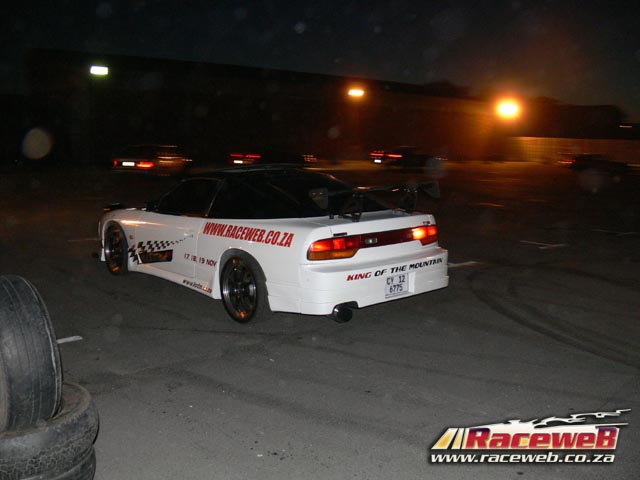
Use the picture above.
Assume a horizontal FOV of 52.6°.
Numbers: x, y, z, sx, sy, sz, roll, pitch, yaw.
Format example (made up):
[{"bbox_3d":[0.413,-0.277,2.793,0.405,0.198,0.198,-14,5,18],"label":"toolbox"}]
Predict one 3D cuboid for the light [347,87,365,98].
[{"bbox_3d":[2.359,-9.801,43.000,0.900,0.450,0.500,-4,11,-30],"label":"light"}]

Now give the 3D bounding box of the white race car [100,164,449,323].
[{"bbox_3d":[-0.884,-0.136,7.046,1.740,1.290,4.510,-7,12,-42],"label":"white race car"}]

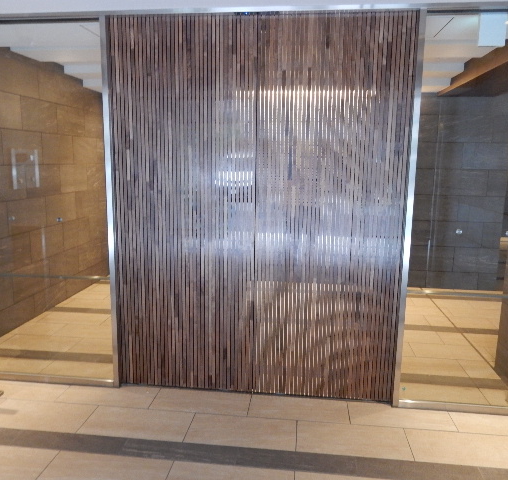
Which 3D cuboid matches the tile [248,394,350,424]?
[{"bbox_3d":[0.275,1.038,2.825,0.600,0.015,0.265,2,10,6],"label":"tile"}]

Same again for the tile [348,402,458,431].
[{"bbox_3d":[0.872,1.058,2.753,0.600,0.015,0.250,2,10,6],"label":"tile"}]

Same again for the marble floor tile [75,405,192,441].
[{"bbox_3d":[-0.661,1.058,2.653,0.600,0.015,0.291,2,10,6],"label":"marble floor tile"}]

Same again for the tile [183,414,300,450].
[{"bbox_3d":[-0.063,1.077,2.587,0.600,0.015,0.291,2,10,6],"label":"tile"}]

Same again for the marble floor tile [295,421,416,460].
[{"bbox_3d":[0.535,1.096,2.522,0.600,0.015,0.291,2,10,6],"label":"marble floor tile"}]

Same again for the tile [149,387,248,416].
[{"bbox_3d":[-0.323,1.018,2.891,0.600,0.015,0.265,2,10,6],"label":"tile"}]

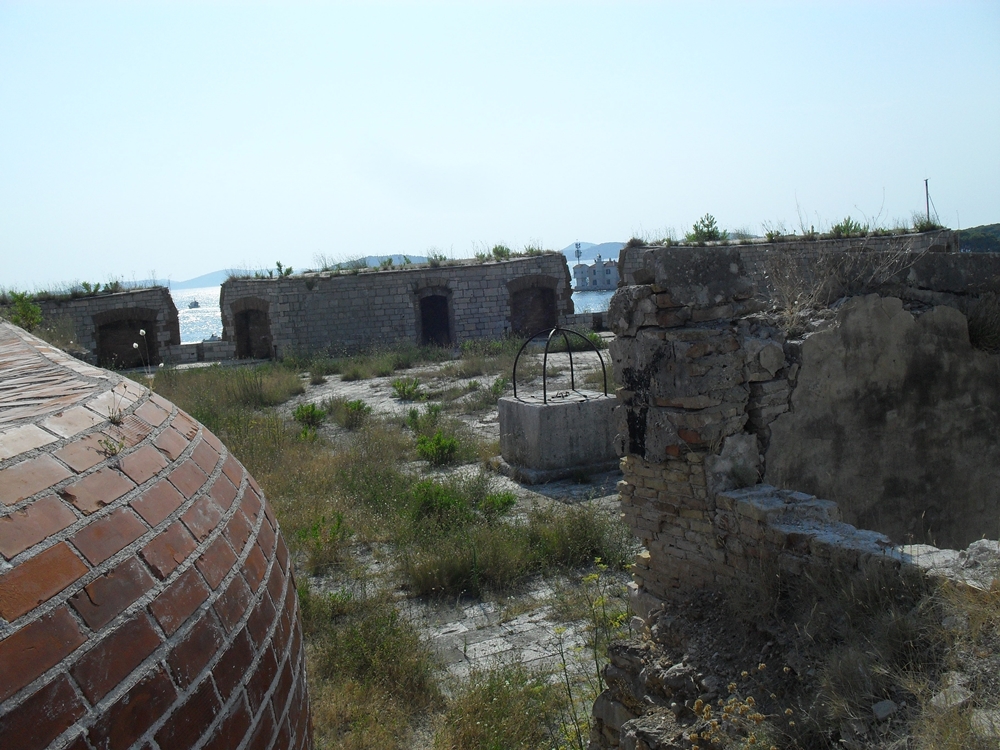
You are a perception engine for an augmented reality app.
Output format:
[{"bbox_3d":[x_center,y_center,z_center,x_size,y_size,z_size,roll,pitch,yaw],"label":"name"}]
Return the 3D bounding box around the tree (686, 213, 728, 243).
[{"bbox_3d":[7.863,-5.616,38.500,1.600,1.100,1.400,-3,6,12],"label":"tree"}]

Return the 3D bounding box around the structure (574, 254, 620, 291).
[{"bbox_3d":[31.985,-33.617,330.000,16.500,12.200,11.000,-3,6,6],"label":"structure"}]

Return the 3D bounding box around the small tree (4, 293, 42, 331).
[{"bbox_3d":[-9.425,-1.236,20.000,0.780,0.800,0.720,-7,7,-25],"label":"small tree"}]

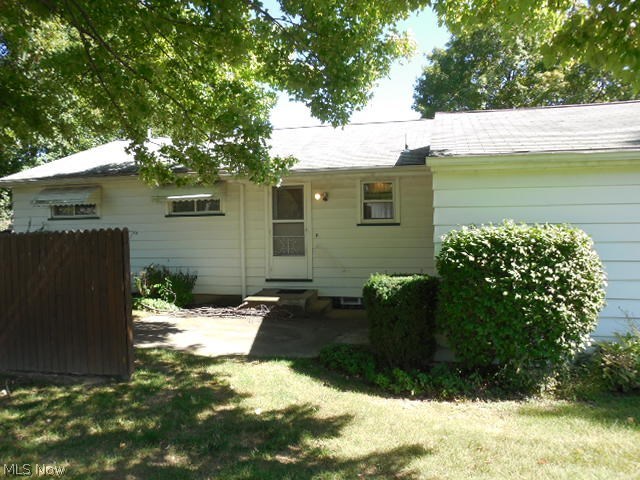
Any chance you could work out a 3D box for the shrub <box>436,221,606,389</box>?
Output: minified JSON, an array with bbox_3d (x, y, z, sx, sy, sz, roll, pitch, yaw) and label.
[{"bbox_3d":[2.225,0.728,5.360,1.680,1.780,1.400,-1,1,14],"label":"shrub"}]

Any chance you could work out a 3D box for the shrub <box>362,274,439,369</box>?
[{"bbox_3d":[1.088,1.043,6.420,0.910,1.100,0.900,-1,1,14],"label":"shrub"}]

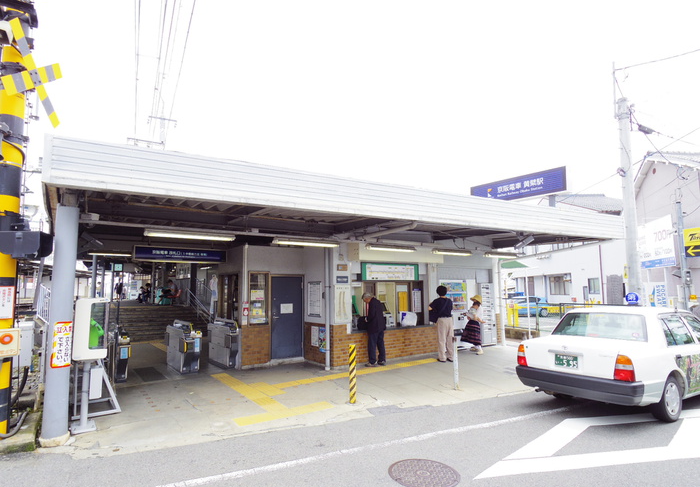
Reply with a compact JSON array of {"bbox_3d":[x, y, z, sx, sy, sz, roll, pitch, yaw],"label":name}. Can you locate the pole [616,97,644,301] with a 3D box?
[{"bbox_3d":[7.080,-0.513,10.144,0.270,6.520,0.270,3,-6,-34],"label":"pole"}]

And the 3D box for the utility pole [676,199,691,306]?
[{"bbox_3d":[9.487,0.797,11.460,0.120,4.118,0.120,3,-6,-34],"label":"utility pole"}]

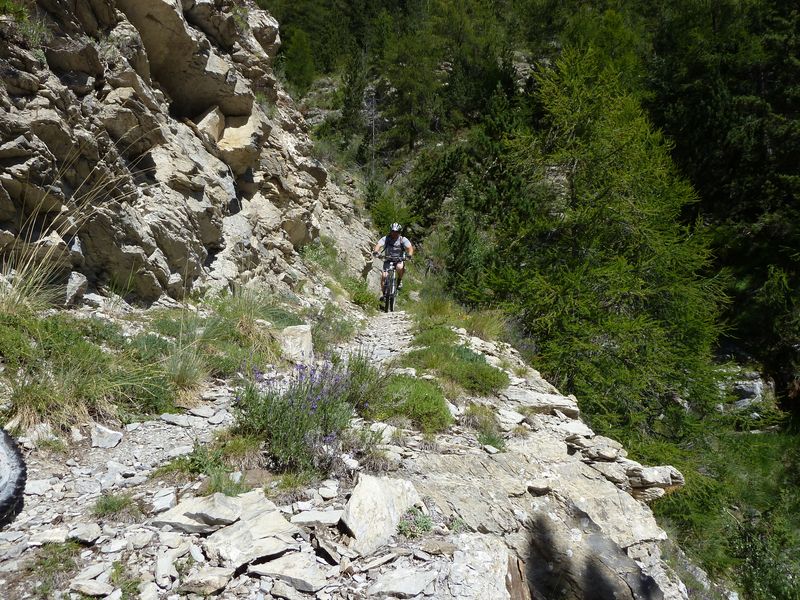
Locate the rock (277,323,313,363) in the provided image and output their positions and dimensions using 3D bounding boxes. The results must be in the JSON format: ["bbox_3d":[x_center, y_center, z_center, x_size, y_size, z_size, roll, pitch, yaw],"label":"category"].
[{"bbox_3d":[-1.145,0.491,6.300,0.370,0.420,0.330,-1,4,-11],"label":"rock"}]

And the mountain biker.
[{"bbox_3d":[-0.117,-0.688,10.400,0.720,1.380,0.800,0,4,-2],"label":"mountain biker"}]

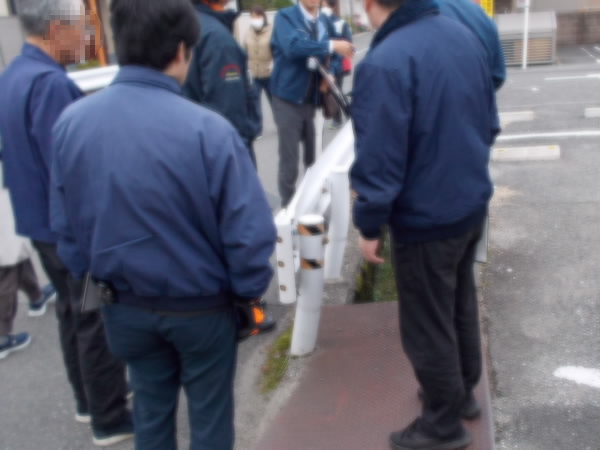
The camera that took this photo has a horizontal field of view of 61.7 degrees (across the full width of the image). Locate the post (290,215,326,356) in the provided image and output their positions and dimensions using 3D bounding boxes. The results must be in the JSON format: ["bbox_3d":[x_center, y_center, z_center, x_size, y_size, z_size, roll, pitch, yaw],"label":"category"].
[{"bbox_3d":[0.036,0.300,2.344,0.125,0.700,0.120,2,23,-2],"label":"post"}]

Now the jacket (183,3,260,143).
[{"bbox_3d":[-0.399,-0.717,2.429,0.360,0.680,0.520,-12,25,-23],"label":"jacket"}]

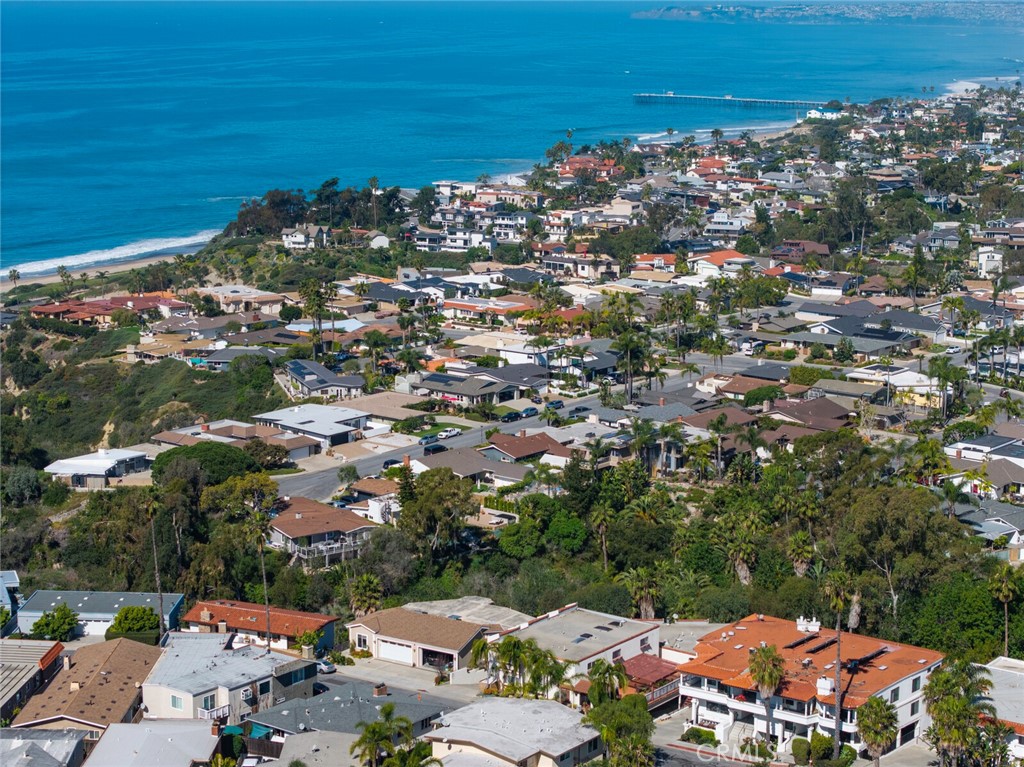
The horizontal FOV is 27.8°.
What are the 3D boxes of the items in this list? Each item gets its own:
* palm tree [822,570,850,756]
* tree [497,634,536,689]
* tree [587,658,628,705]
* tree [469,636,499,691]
[{"bbox_3d":[35.160,30.230,222.300,3.100,21.470,3.100,0,11,0],"label":"palm tree"},{"bbox_3d":[0.630,32.050,236.410,4.500,6.810,4.500,0,11,0],"label":"tree"},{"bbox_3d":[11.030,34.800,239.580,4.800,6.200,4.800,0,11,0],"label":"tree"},{"bbox_3d":[-3.040,32.090,237.170,3.600,6.230,3.600,0,11,0],"label":"tree"}]

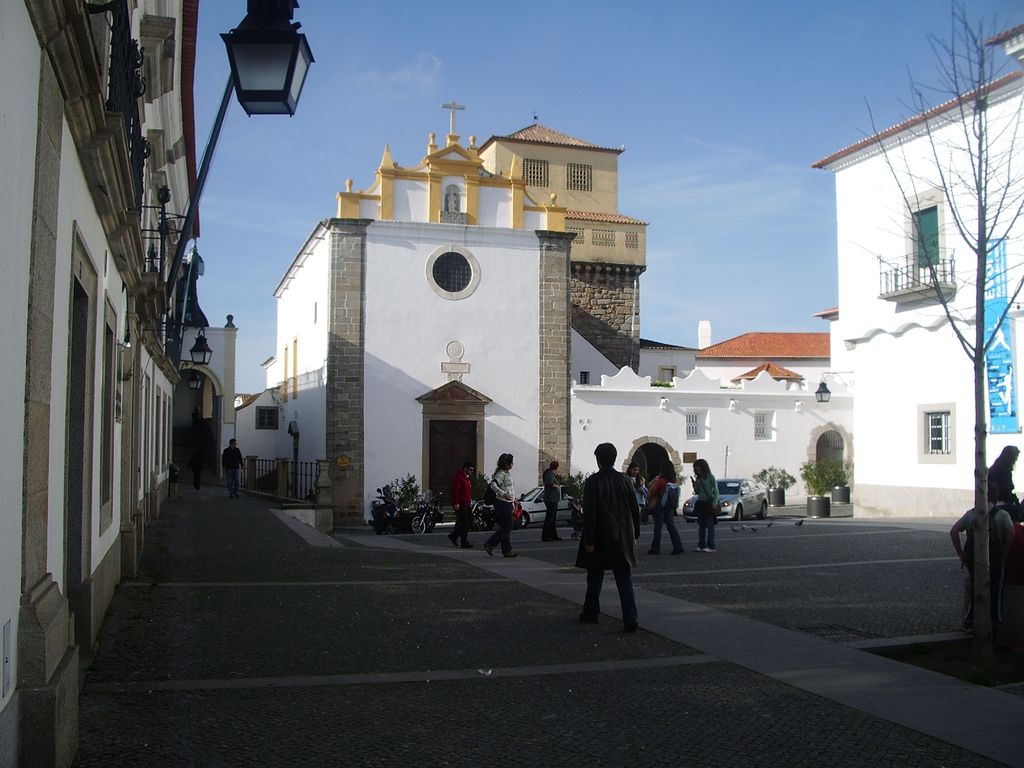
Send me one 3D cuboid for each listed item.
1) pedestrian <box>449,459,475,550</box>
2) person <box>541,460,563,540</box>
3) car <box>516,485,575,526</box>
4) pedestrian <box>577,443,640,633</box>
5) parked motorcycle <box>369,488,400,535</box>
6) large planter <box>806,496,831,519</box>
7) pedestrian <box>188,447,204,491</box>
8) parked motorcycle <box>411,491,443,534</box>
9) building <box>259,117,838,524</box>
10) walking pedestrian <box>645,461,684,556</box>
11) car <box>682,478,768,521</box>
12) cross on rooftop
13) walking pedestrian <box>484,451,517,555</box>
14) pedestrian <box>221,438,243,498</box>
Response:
[{"bbox_3d":[-1.005,2.397,20.600,0.580,1.730,0.520,-1,-4,25],"label":"pedestrian"},{"bbox_3d":[0.820,2.429,21.500,0.450,1.670,0.480,0,-4,0],"label":"person"},{"bbox_3d":[1.199,4.031,34.000,3.700,1.380,1.620,1,-4,-17],"label":"car"},{"bbox_3d":[0.907,1.444,9.866,0.600,1.760,0.500,1,-3,-10],"label":"pedestrian"},{"bbox_3d":[-3.743,3.765,31.000,0.750,1.420,2.050,1,-4,-17],"label":"parked motorcycle"},{"bbox_3d":[10.154,4.085,34.321,0.760,0.690,0.760,0,-3,0],"label":"large planter"},{"bbox_3d":[-11.500,3.012,37.800,0.550,1.730,0.500,2,-4,-18],"label":"pedestrian"},{"bbox_3d":[-2.673,3.979,32.239,0.820,1.300,2.100,-1,-4,14],"label":"parked motorcycle"},{"bbox_3d":[0.950,-3.298,46.912,21.870,17.600,19.500,1,-4,-16],"label":"building"},{"bbox_3d":[2.817,2.275,19.000,0.650,1.670,0.520,-2,-5,37],"label":"walking pedestrian"},{"bbox_3d":[7.343,3.955,35.200,1.770,1.430,4.500,-2,-4,30],"label":"car"},{"bbox_3d":[-2.066,-9.382,36.559,0.840,1.140,0.170,1,-4,-16],"label":"cross on rooftop"},{"bbox_3d":[-0.193,1.955,16.855,0.600,1.660,0.480,0,-3,5],"label":"walking pedestrian"},{"bbox_3d":[-8.358,2.518,30.911,0.600,1.740,0.420,1,-4,-16],"label":"pedestrian"}]

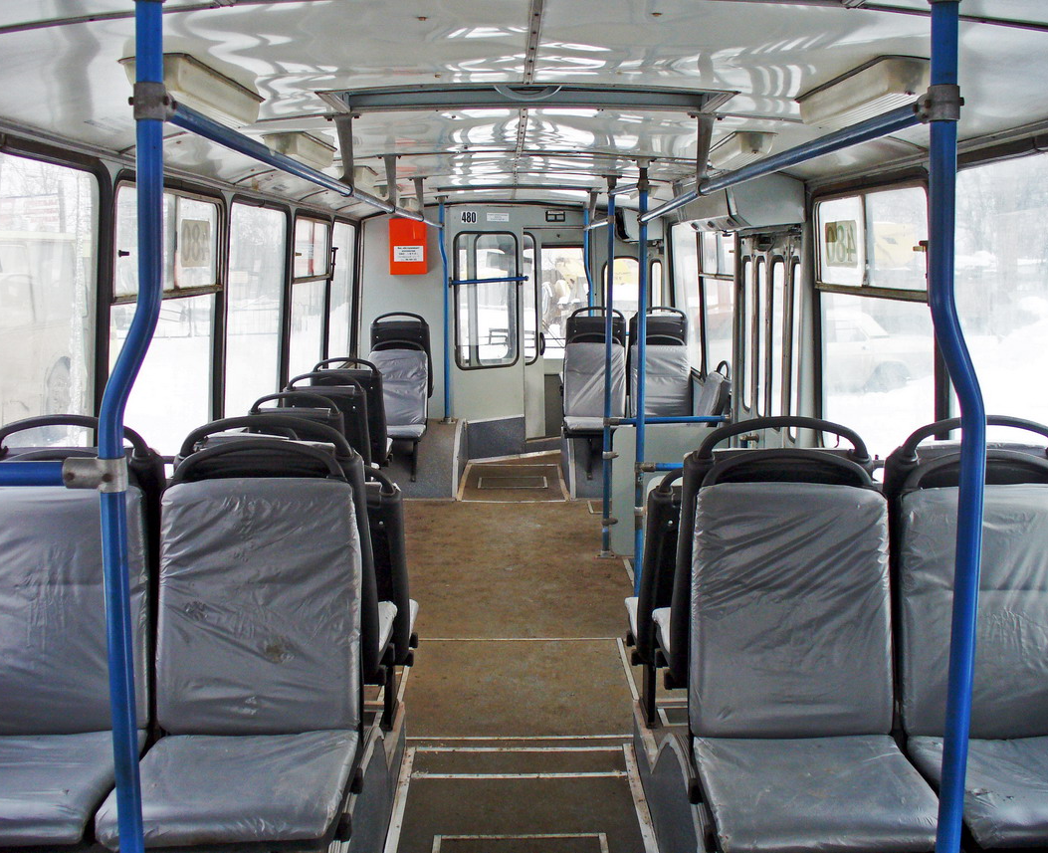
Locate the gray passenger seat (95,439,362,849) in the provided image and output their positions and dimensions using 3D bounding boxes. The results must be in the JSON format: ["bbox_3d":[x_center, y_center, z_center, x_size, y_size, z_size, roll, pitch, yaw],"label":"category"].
[{"bbox_3d":[-0.533,0.389,2.308,0.430,0.659,0.620,0,8,-1],"label":"gray passenger seat"}]

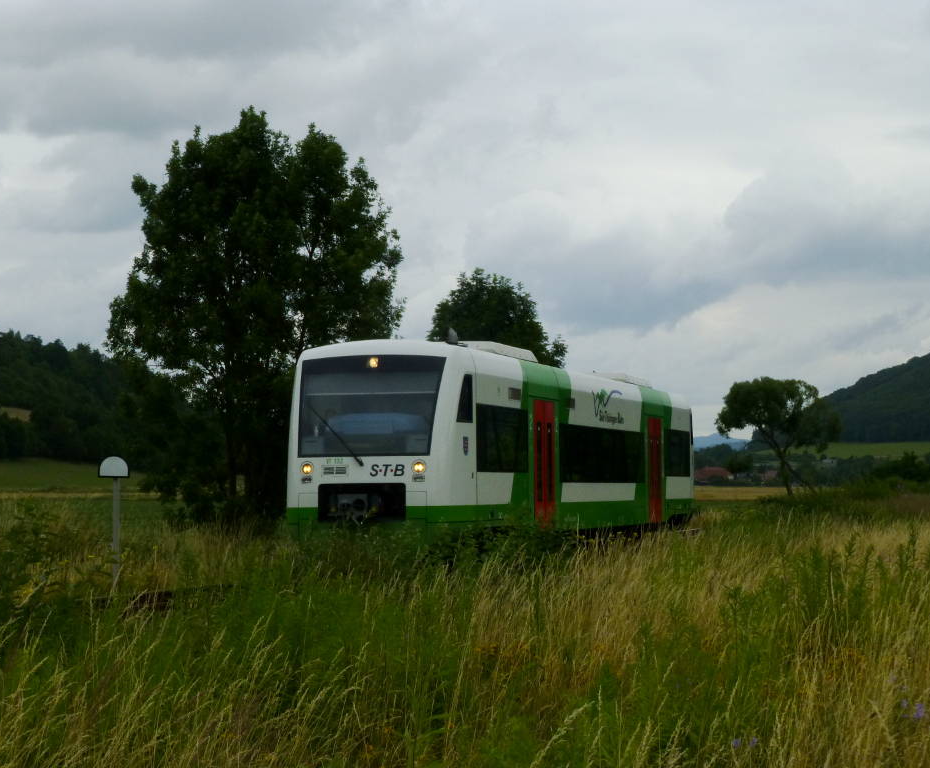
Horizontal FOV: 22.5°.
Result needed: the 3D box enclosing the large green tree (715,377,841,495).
[{"bbox_3d":[18.694,3.384,140.166,7.428,7.557,7.057,0,-3,0],"label":"large green tree"}]

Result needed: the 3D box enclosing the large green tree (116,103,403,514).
[{"bbox_3d":[-5.959,-1.839,66.264,8.359,12.020,7.941,0,-3,0],"label":"large green tree"}]

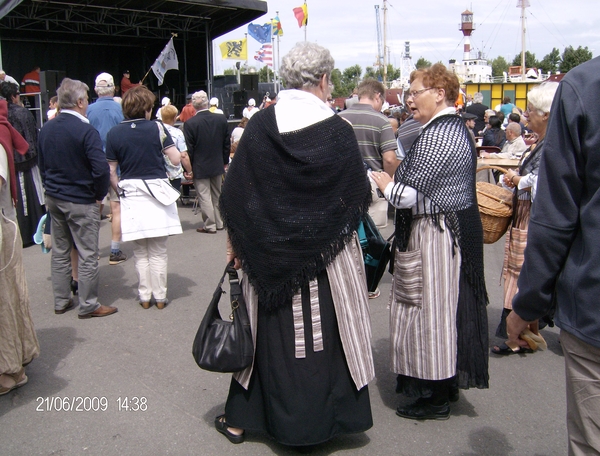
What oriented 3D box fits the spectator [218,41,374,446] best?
[{"bbox_3d":[-0.011,0.110,2.711,0.620,1.690,0.500,2,11,15],"label":"spectator"}]

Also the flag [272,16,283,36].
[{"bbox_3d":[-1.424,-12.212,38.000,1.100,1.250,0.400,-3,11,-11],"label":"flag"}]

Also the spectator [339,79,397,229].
[{"bbox_3d":[0.562,-0.317,4.987,0.540,1.690,0.360,3,12,16],"label":"spectator"}]

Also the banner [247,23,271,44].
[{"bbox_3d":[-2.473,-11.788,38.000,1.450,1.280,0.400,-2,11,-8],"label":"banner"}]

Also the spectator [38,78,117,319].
[{"bbox_3d":[-1.683,-0.231,4.700,0.560,1.720,0.420,3,11,22],"label":"spectator"}]

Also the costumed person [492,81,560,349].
[{"bbox_3d":[1.444,-0.066,3.860,0.540,1.630,0.520,-2,11,-8],"label":"costumed person"}]

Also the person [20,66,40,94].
[{"bbox_3d":[-7.622,-3.761,18.000,0.560,1.700,0.420,3,11,20],"label":"person"}]

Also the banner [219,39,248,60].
[{"bbox_3d":[-4.091,-10.818,38.000,1.700,1.300,0.250,-1,11,0],"label":"banner"}]

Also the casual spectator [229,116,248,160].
[{"bbox_3d":[-0.867,-1.033,9.777,0.480,1.280,0.650,1,11,7],"label":"casual spectator"}]

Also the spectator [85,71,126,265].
[{"bbox_3d":[-1.852,-0.544,5.989,0.550,1.800,0.380,-2,11,-8],"label":"spectator"}]

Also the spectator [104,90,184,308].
[{"bbox_3d":[-1.181,-0.222,4.760,0.570,1.650,0.400,1,11,8],"label":"spectator"}]

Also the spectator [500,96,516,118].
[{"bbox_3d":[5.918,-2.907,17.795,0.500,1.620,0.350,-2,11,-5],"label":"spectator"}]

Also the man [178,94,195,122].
[{"bbox_3d":[-2.769,-2.406,15.631,0.550,1.760,0.380,-5,12,-20],"label":"man"}]

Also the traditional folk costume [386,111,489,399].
[{"bbox_3d":[0.630,0.120,2.986,0.470,1.340,0.500,-4,12,-16],"label":"traditional folk costume"}]

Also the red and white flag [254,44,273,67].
[{"bbox_3d":[-2.053,-9.895,35.761,1.200,1.300,0.350,-2,11,-5],"label":"red and white flag"}]

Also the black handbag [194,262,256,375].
[{"bbox_3d":[-0.332,0.394,2.724,0.280,0.460,0.140,4,12,25],"label":"black handbag"}]

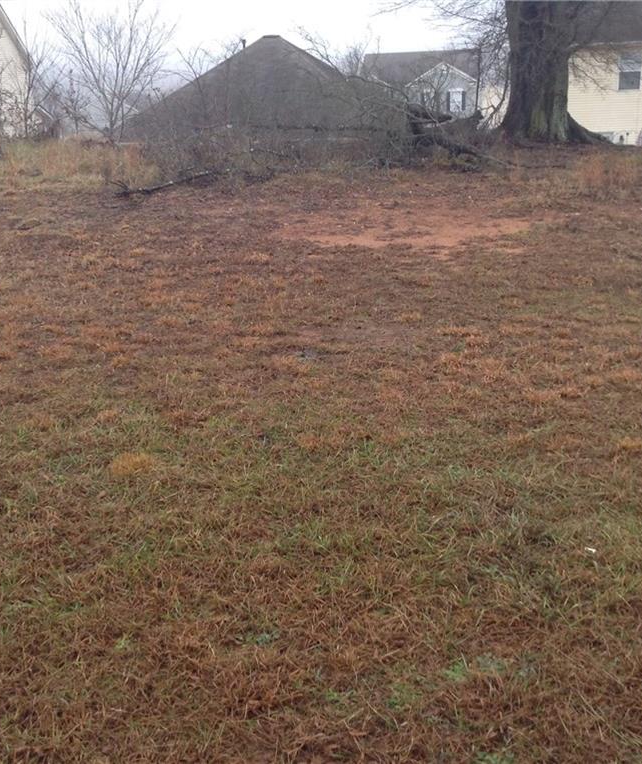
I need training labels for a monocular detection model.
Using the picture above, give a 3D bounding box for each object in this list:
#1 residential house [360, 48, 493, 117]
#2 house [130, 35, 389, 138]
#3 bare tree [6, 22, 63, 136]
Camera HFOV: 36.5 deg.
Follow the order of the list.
[{"bbox_3d":[8.060,-20.962,73.621,10.000,7.600,9.000,1,17,9],"label":"residential house"},{"bbox_3d":[-2.076,-12.442,44.414,11.700,6.200,11.400,1,17,9],"label":"house"},{"bbox_3d":[-6.639,-6.893,22.500,1.300,2.800,1.300,1,17,9],"label":"bare tree"}]

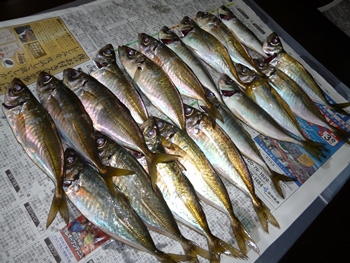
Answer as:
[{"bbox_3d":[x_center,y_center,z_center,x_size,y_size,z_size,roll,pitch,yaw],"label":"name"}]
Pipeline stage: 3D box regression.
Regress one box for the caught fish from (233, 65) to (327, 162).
[{"bbox_3d":[0.141,-0.030,0.391,0.042,0.024,0.174,-31,72,-25],"label":"caught fish"}]

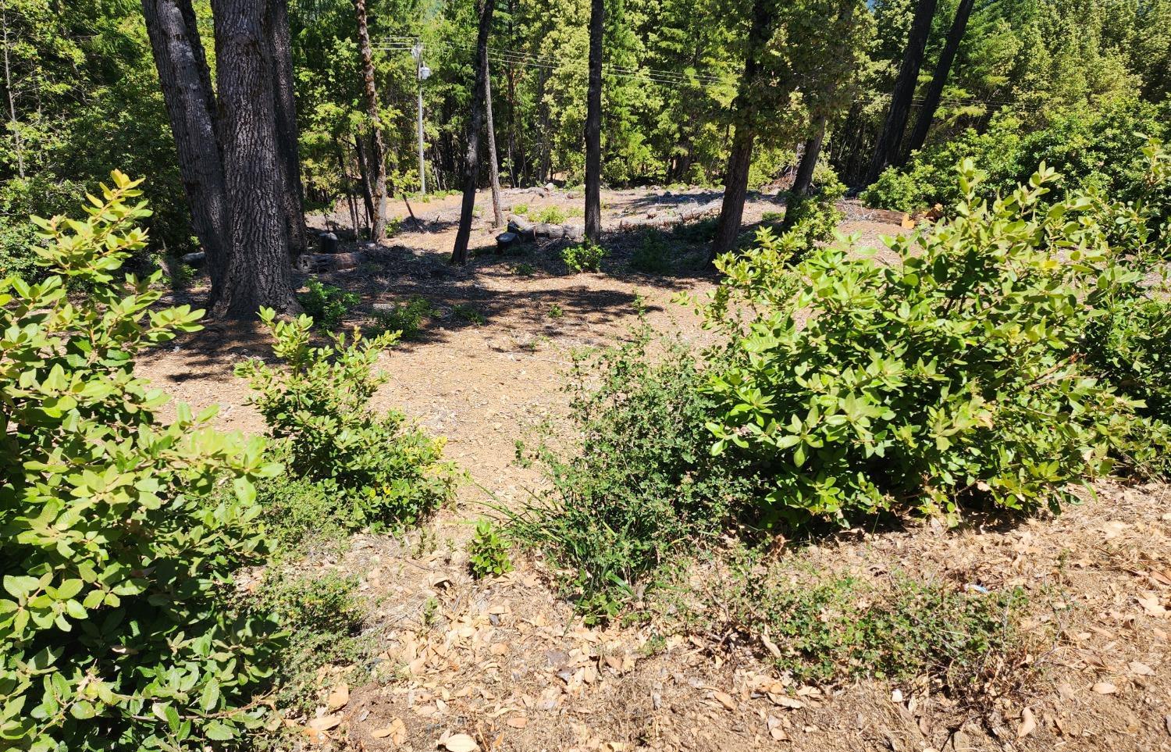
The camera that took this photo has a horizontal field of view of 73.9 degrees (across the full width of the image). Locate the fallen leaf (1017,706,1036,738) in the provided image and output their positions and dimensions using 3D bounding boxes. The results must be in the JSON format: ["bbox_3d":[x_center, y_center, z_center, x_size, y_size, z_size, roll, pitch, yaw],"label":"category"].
[{"bbox_3d":[1.179,0.926,2.080,0.045,0.022,0.085,16,26,34],"label":"fallen leaf"}]

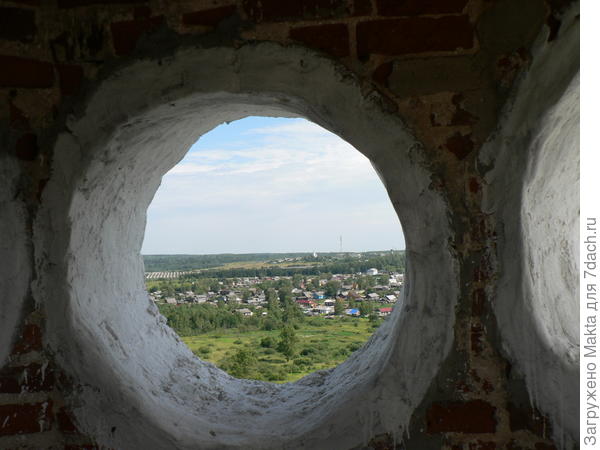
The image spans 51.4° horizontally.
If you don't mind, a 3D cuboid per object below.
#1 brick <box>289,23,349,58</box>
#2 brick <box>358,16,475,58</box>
[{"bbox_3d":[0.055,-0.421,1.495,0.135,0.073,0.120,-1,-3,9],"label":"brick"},{"bbox_3d":[0.268,-0.422,1.460,0.255,0.073,0.120,-1,-3,9],"label":"brick"}]

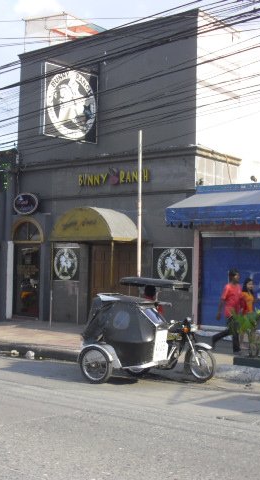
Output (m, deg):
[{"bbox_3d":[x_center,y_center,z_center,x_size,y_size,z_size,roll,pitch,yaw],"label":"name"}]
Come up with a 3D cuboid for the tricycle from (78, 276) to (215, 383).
[{"bbox_3d":[0.247,1.443,11.376,2.080,1.660,1.650,-1,-3,38],"label":"tricycle"}]

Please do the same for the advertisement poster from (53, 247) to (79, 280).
[{"bbox_3d":[-1.799,0.692,19.850,1.020,0.940,0.050,-1,-3,39],"label":"advertisement poster"}]

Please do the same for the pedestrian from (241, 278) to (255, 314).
[{"bbox_3d":[2.441,1.520,14.594,0.360,1.490,0.430,-1,-3,38],"label":"pedestrian"}]

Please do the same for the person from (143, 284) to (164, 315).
[{"bbox_3d":[0.500,1.420,11.650,0.750,1.300,0.520,-1,-3,39],"label":"person"}]

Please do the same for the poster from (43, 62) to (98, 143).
[{"bbox_3d":[-1.574,-3.618,18.810,1.800,1.850,0.100,3,-3,-42],"label":"poster"}]

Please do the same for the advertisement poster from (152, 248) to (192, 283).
[{"bbox_3d":[1.072,0.669,17.549,1.220,0.950,0.050,-1,-3,39],"label":"advertisement poster"}]

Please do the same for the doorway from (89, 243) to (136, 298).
[{"bbox_3d":[-0.474,1.244,18.662,1.740,2.300,0.150,-1,-3,38],"label":"doorway"}]

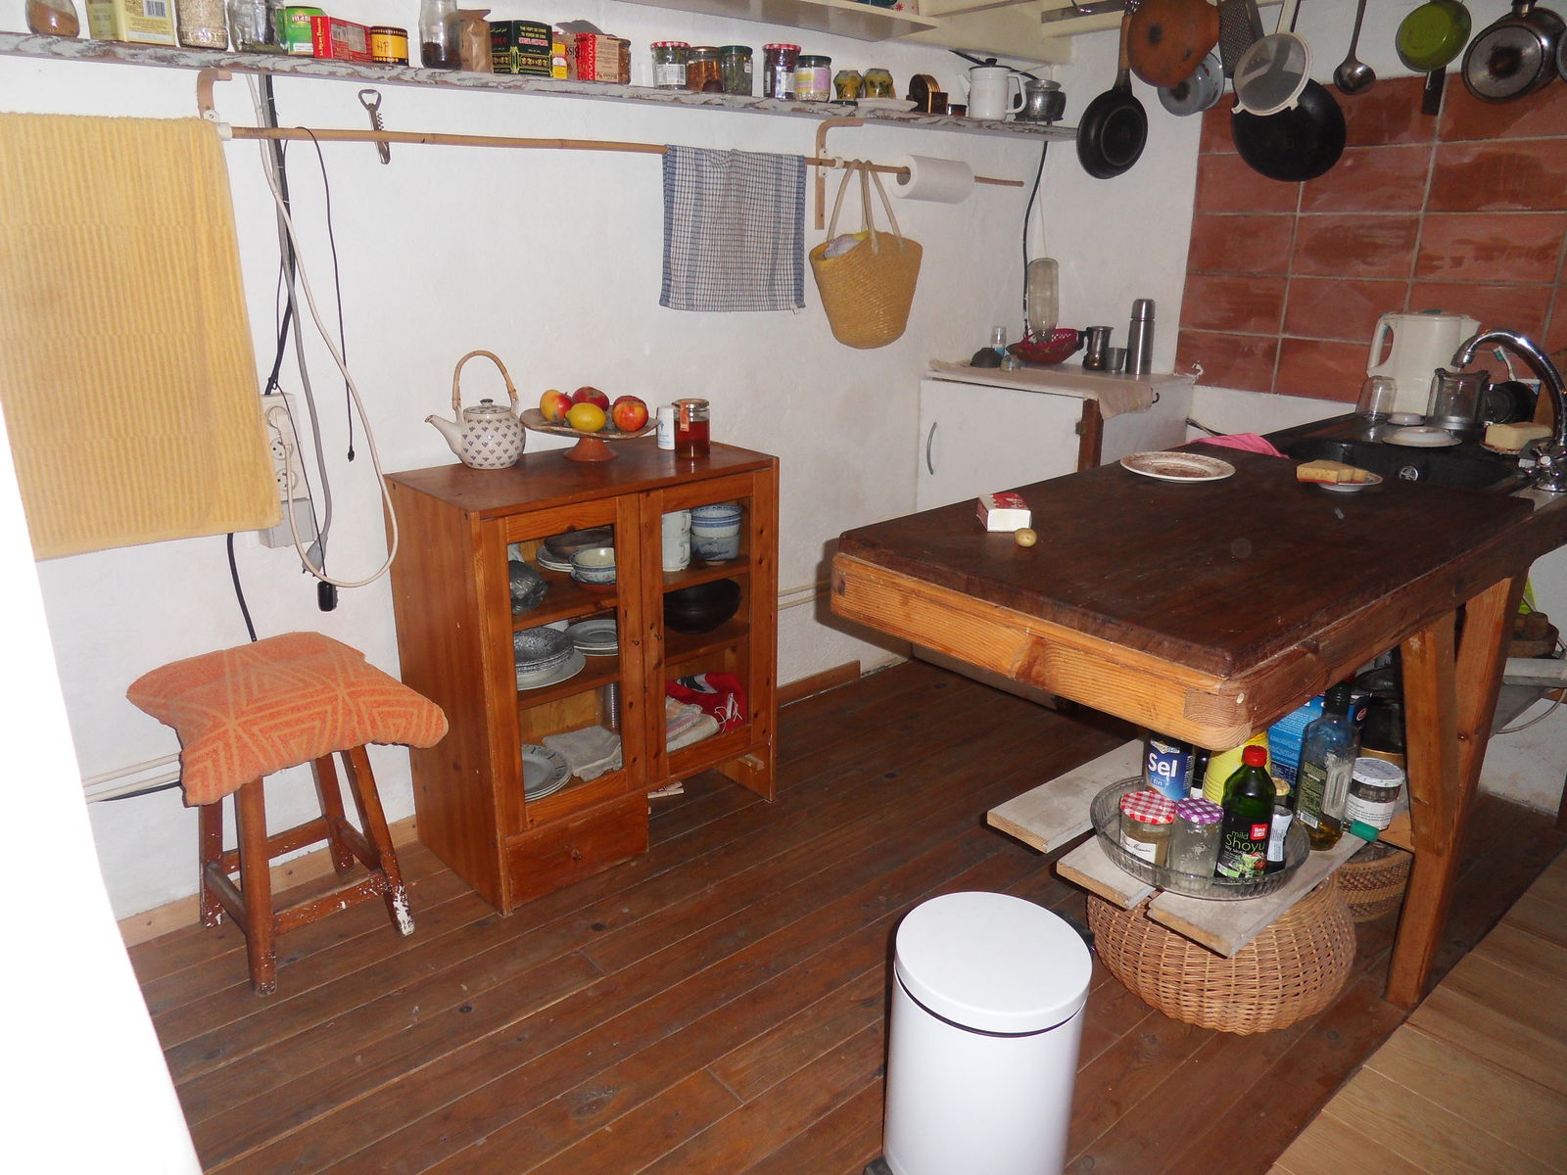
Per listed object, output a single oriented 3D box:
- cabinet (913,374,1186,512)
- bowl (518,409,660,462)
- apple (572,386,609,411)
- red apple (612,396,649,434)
[{"bbox_3d":[0.770,-0.173,3.198,0.481,0.874,0.592,-16,24,-39],"label":"cabinet"},{"bbox_3d":[-0.400,-0.310,2.247,0.280,0.086,0.280,1,19,0],"label":"bowl"},{"bbox_3d":[-0.399,-0.383,2.256,0.077,0.068,0.077,1,19,0],"label":"apple"},{"bbox_3d":[-0.329,-0.368,2.335,0.075,0.069,0.075,-2,19,-8],"label":"red apple"}]

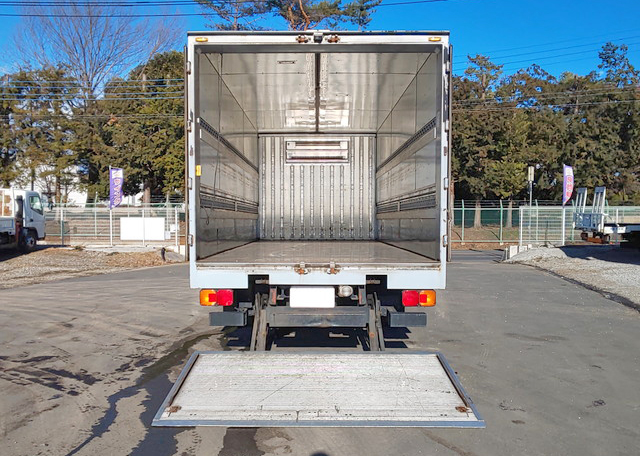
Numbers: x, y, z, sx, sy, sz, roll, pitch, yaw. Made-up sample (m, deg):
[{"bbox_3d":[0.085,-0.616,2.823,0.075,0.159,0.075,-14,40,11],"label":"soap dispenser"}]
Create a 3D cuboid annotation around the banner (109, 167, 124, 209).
[{"bbox_3d":[-9.000,-1.760,16.400,0.600,1.830,0.100,0,2,-12],"label":"banner"}]

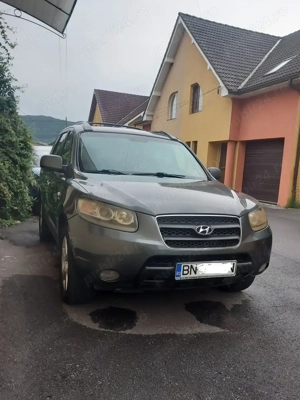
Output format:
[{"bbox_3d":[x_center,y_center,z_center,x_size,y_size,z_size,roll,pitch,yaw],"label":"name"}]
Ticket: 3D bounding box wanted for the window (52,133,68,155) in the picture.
[{"bbox_3d":[-1.337,-0.671,4.501,0.080,0.480,0.880,23,-4,-23],"label":"window"}]

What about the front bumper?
[{"bbox_3d":[0.312,0.385,2.567,1.870,0.600,0.640,2,4,-23],"label":"front bumper"}]

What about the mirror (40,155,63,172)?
[{"bbox_3d":[-1.017,-0.379,3.215,0.235,0.165,0.140,2,4,-23],"label":"mirror"}]

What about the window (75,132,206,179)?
[{"bbox_3d":[-0.075,-0.513,3.552,1.460,0.120,0.810,2,42,-23],"label":"window"}]

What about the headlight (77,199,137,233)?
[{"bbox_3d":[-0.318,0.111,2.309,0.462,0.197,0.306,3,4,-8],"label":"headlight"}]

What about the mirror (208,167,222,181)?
[{"bbox_3d":[0.799,-0.329,3.977,0.235,0.165,0.140,2,4,-23],"label":"mirror"}]

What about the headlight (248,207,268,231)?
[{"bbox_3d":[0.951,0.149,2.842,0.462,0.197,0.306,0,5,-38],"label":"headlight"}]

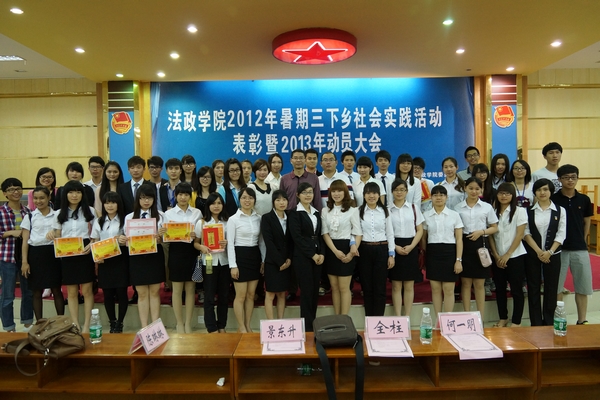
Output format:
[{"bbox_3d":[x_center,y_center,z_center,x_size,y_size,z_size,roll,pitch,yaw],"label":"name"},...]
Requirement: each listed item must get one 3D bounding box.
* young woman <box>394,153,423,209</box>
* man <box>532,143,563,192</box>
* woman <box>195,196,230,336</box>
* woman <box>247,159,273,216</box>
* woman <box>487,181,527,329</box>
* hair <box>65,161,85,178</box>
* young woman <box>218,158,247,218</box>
[{"bbox_3d":[1.339,0.280,5.149,0.430,1.694,0.270,-1,1,12],"label":"young woman"},{"bbox_3d":[2.975,0.207,5.001,0.480,1.789,0.280,0,1,25],"label":"man"},{"bbox_3d":[-0.936,0.688,4.538,0.440,1.529,0.360,-1,1,-10],"label":"woman"},{"bbox_3d":[-0.478,0.334,5.089,0.440,1.655,0.280,-1,1,-6],"label":"woman"},{"bbox_3d":[2.292,0.618,4.640,0.430,1.614,0.300,0,3,18],"label":"woman"},{"bbox_3d":[-2.917,-0.382,5.400,0.220,0.230,0.220,-1,3,-9],"label":"hair"},{"bbox_3d":[-0.794,0.332,5.092,0.440,1.672,0.280,-1,3,-5],"label":"young woman"}]

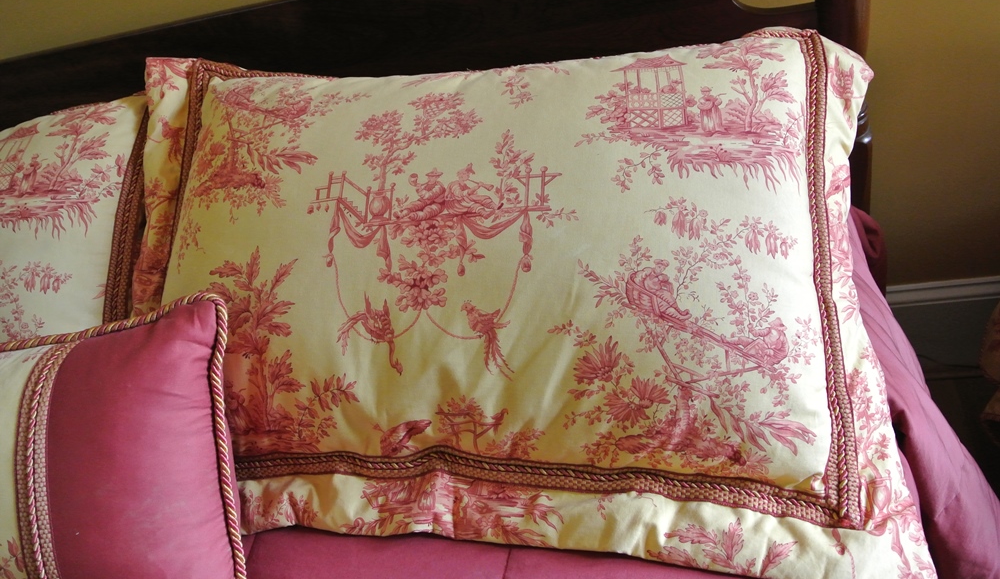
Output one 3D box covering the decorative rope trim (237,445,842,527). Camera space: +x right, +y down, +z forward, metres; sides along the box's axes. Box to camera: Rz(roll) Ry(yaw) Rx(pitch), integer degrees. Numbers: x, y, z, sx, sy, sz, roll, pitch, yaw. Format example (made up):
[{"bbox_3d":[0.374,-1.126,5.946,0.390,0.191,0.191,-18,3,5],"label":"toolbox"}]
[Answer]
[{"bbox_3d":[-0.014,0.185,0.805,0.650,0.050,0.035,1,3,12],"label":"decorative rope trim"}]

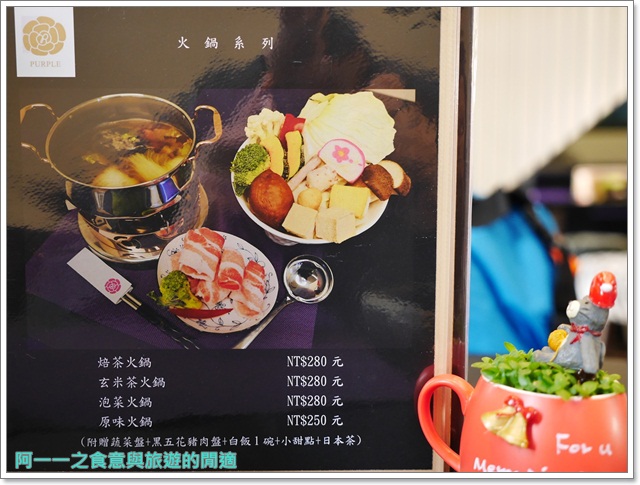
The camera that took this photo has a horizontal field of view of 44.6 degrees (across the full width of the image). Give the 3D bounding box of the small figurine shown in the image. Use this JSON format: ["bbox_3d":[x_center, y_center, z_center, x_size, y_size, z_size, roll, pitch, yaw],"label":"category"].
[{"bbox_3d":[0.131,0.041,0.400,0.040,0.053,0.029,0,5,-9],"label":"small figurine"}]

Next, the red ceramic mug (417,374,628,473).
[{"bbox_3d":[0.107,0.107,0.409,0.117,0.077,0.089,3,6,25],"label":"red ceramic mug"}]

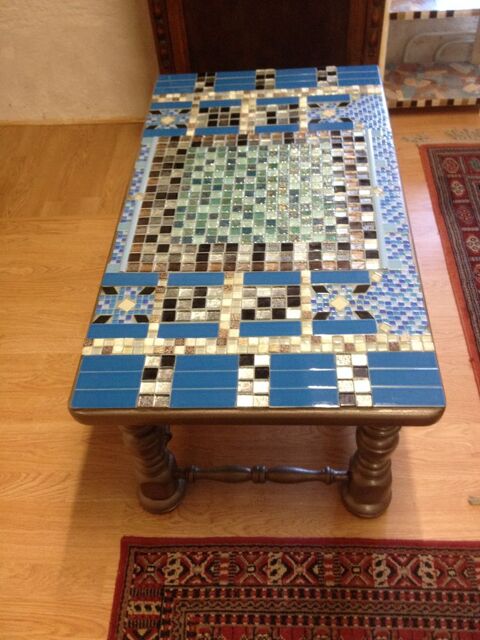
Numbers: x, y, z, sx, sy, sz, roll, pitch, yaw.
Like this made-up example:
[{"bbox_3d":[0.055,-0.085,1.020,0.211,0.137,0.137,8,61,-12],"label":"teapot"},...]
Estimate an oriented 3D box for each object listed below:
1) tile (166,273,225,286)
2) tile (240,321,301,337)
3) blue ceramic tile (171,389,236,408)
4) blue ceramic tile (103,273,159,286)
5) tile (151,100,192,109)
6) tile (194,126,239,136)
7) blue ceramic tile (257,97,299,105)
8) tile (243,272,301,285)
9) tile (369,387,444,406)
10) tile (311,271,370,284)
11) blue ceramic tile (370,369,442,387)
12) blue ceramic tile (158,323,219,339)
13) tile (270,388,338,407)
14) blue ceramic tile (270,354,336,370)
[{"bbox_3d":[-0.077,-0.069,1.146,0.100,0.008,0.032,-1,48,5],"label":"tile"},{"bbox_3d":[0.051,0.018,1.055,0.100,0.008,0.032,-1,46,5],"label":"tile"},{"bbox_3d":[-0.052,0.118,0.954,0.099,0.008,0.032,-1,47,5],"label":"blue ceramic tile"},{"bbox_3d":[-0.194,-0.069,1.163,0.100,0.008,0.032,-1,46,5],"label":"blue ceramic tile"},{"bbox_3d":[-0.168,-0.523,1.594,0.100,0.008,0.032,-1,46,5],"label":"tile"},{"bbox_3d":[-0.051,-0.421,1.458,0.099,0.008,0.032,-1,47,5],"label":"tile"},{"bbox_3d":[0.089,-0.512,1.525,0.100,0.008,0.030,-1,48,5],"label":"blue ceramic tile"},{"bbox_3d":[0.057,-0.069,1.119,0.099,0.008,0.032,-1,47,5],"label":"tile"},{"bbox_3d":[0.241,0.114,0.931,0.099,0.008,0.032,-1,47,5],"label":"tile"},{"bbox_3d":[0.175,-0.070,1.127,0.100,0.008,0.032,-1,46,5],"label":"tile"},{"bbox_3d":[0.247,0.090,0.967,0.100,0.008,0.032,-1,46,5],"label":"blue ceramic tile"},{"bbox_3d":[-0.085,0.020,1.068,0.100,0.008,0.032,-1,48,5],"label":"blue ceramic tile"},{"bbox_3d":[0.096,0.117,0.955,0.100,0.008,0.032,-1,46,5],"label":"tile"},{"bbox_3d":[0.098,0.068,1.007,0.100,0.008,0.031,-1,48,5],"label":"blue ceramic tile"}]

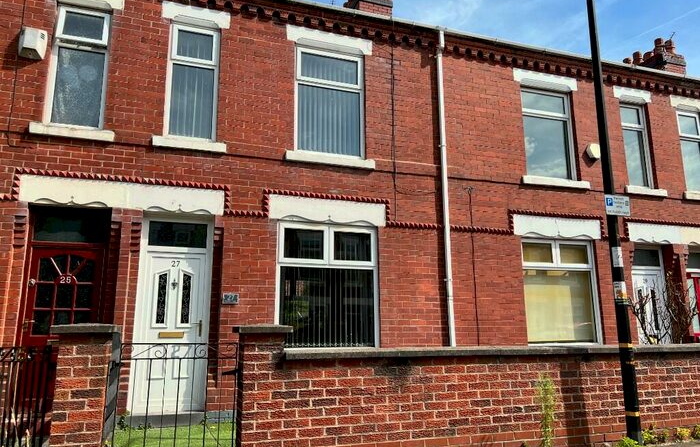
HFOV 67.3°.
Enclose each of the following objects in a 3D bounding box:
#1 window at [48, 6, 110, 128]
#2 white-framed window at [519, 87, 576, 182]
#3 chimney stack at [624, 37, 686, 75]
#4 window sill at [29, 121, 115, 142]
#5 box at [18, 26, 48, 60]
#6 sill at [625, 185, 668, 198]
[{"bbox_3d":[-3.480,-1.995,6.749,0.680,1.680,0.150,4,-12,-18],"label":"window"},{"bbox_3d":[3.384,-1.538,9.094,1.095,1.670,0.080,4,-12,-18],"label":"white-framed window"},{"bbox_3d":[8.999,-4.489,15.538,0.860,1.300,1.280,4,-12,-18],"label":"chimney stack"},{"bbox_3d":[-3.443,-1.111,6.561,0.931,0.134,0.160,4,-13,-19],"label":"window sill"},{"bbox_3d":[-3.919,-2.238,6.491,0.285,0.375,0.120,4,-12,-18],"label":"box"},{"bbox_3d":[5.353,-0.566,9.590,0.965,0.134,0.160,4,-13,-19],"label":"sill"}]

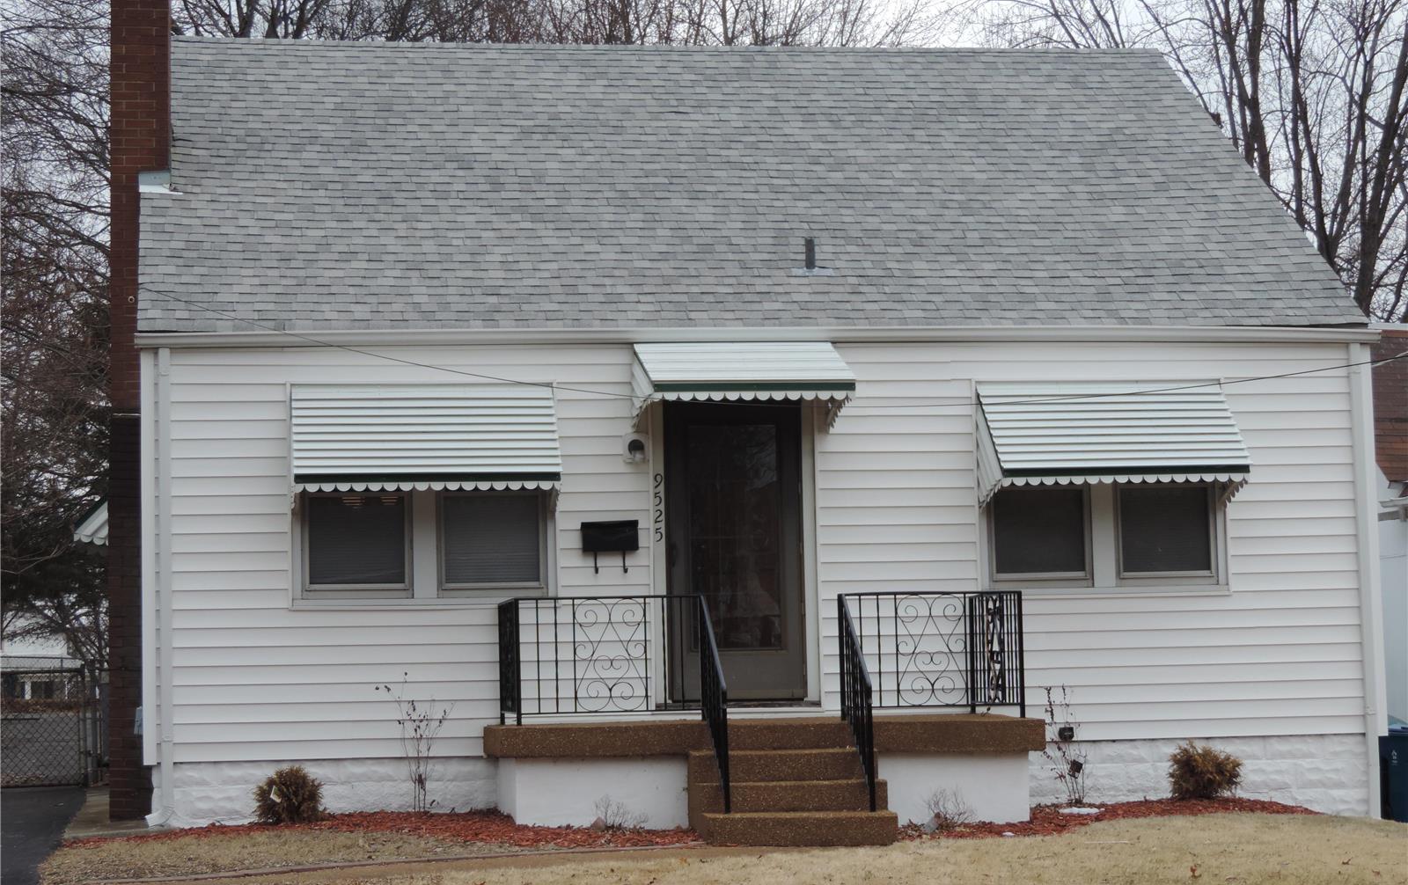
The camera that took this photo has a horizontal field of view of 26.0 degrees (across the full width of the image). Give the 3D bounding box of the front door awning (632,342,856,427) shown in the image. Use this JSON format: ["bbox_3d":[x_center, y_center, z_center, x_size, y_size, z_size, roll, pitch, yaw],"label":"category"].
[{"bbox_3d":[0.262,-0.422,20.187,1.354,0.588,0.864,-1,-5,-9],"label":"front door awning"}]

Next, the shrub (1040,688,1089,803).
[{"bbox_3d":[2.430,2.033,20.511,0.335,0.802,0.300,-1,-5,-9],"label":"shrub"}]

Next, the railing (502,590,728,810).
[{"bbox_3d":[-0.606,1.653,19.282,1.236,1.352,1.909,-1,-5,-9],"label":"railing"}]

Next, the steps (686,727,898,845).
[{"bbox_3d":[0.530,2.086,18.687,1.151,0.734,0.874,-1,-5,-9],"label":"steps"}]

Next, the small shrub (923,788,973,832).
[{"bbox_3d":[1.523,2.295,19.027,0.316,0.272,0.300,-1,-5,-9],"label":"small shrub"}]

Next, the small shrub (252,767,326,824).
[{"bbox_3d":[-2.665,2.265,19.605,0.469,0.379,0.460,-1,-5,-9],"label":"small shrub"}]

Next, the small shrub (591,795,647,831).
[{"bbox_3d":[-0.520,2.276,18.735,0.347,0.221,0.300,-1,-5,-9],"label":"small shrub"}]

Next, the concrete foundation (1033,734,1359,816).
[{"bbox_3d":[3.386,2.318,20.968,2.502,0.568,0.221,-1,-5,-9],"label":"concrete foundation"}]

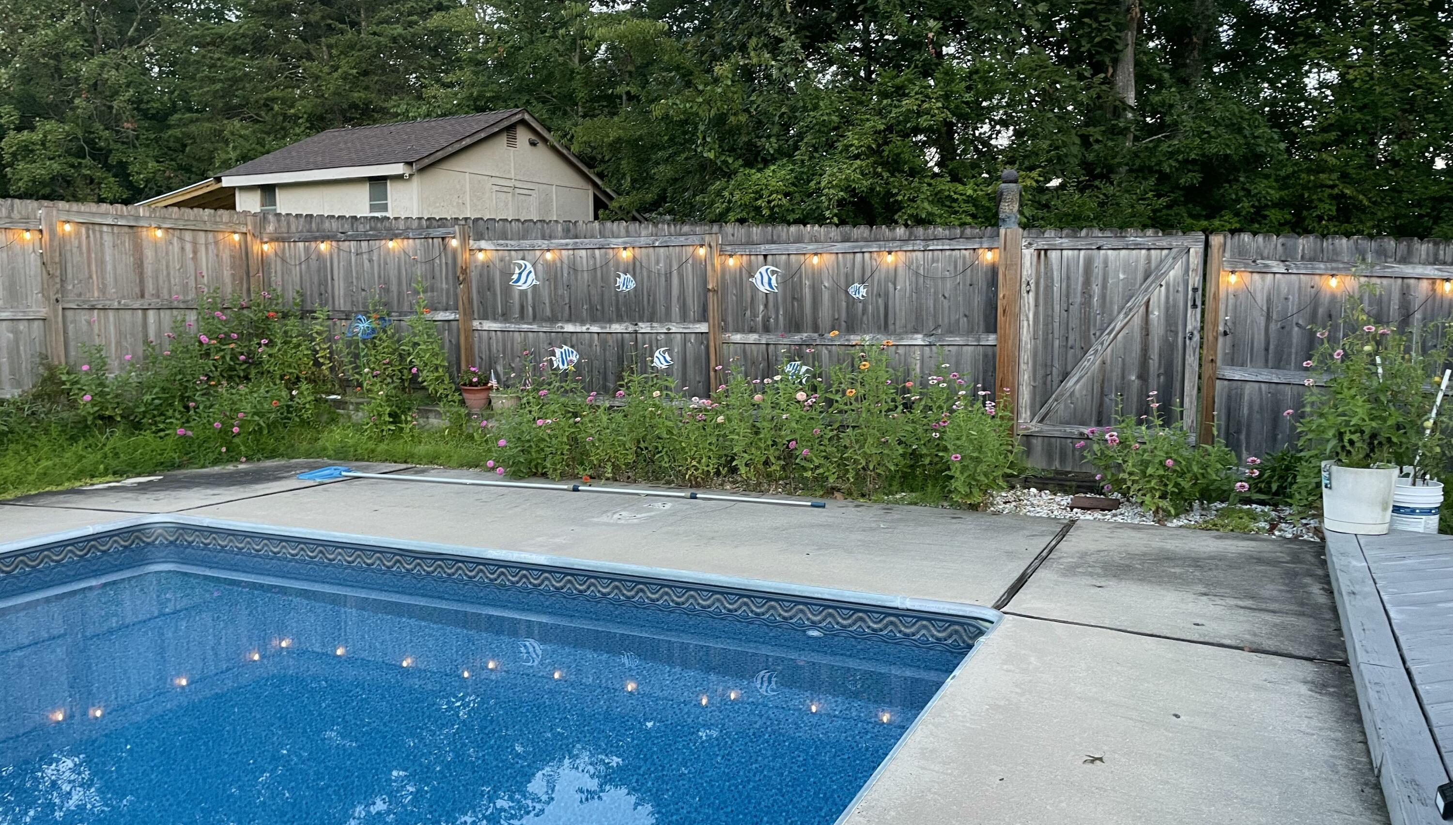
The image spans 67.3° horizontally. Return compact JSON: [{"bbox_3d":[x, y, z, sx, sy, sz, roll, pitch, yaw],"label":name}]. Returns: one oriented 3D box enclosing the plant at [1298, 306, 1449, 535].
[{"bbox_3d":[3.620,0.034,6.135,0.720,1.270,0.660,2,6,26],"label":"plant"}]

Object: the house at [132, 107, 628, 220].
[{"bbox_3d":[-7.016,-3.851,22.404,7.650,3.980,5.780,3,7,29],"label":"house"}]

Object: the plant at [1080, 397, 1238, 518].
[{"bbox_3d":[2.901,0.267,7.264,0.960,0.800,0.720,2,6,26],"label":"plant"}]

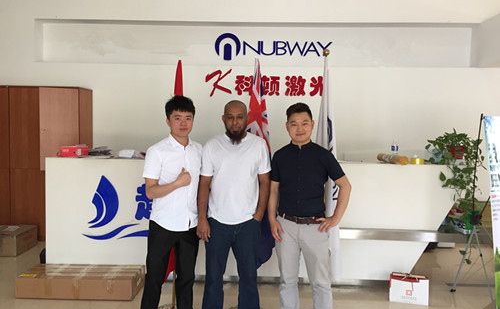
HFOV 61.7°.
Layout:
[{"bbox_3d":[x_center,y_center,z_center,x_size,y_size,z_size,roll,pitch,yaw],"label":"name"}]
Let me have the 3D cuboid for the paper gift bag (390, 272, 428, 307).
[{"bbox_3d":[1.435,1.202,3.775,0.320,0.250,0.110,2,3,15],"label":"paper gift bag"}]

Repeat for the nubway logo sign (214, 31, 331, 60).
[{"bbox_3d":[0.356,-1.609,6.271,1.750,0.412,0.050,1,3,1],"label":"nubway logo sign"}]

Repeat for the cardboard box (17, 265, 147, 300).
[{"bbox_3d":[-1.546,1.184,3.893,1.037,0.186,0.390,1,3,1],"label":"cardboard box"}]

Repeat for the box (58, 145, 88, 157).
[{"bbox_3d":[-1.790,-0.030,4.281,0.265,0.102,0.200,0,3,-18],"label":"box"}]

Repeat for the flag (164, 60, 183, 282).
[{"bbox_3d":[-0.615,0.148,3.399,0.200,1.812,0.160,1,3,1],"label":"flag"}]

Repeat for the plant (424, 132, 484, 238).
[{"bbox_3d":[1.997,0.293,4.090,0.540,1.040,0.450,1,3,1],"label":"plant"}]

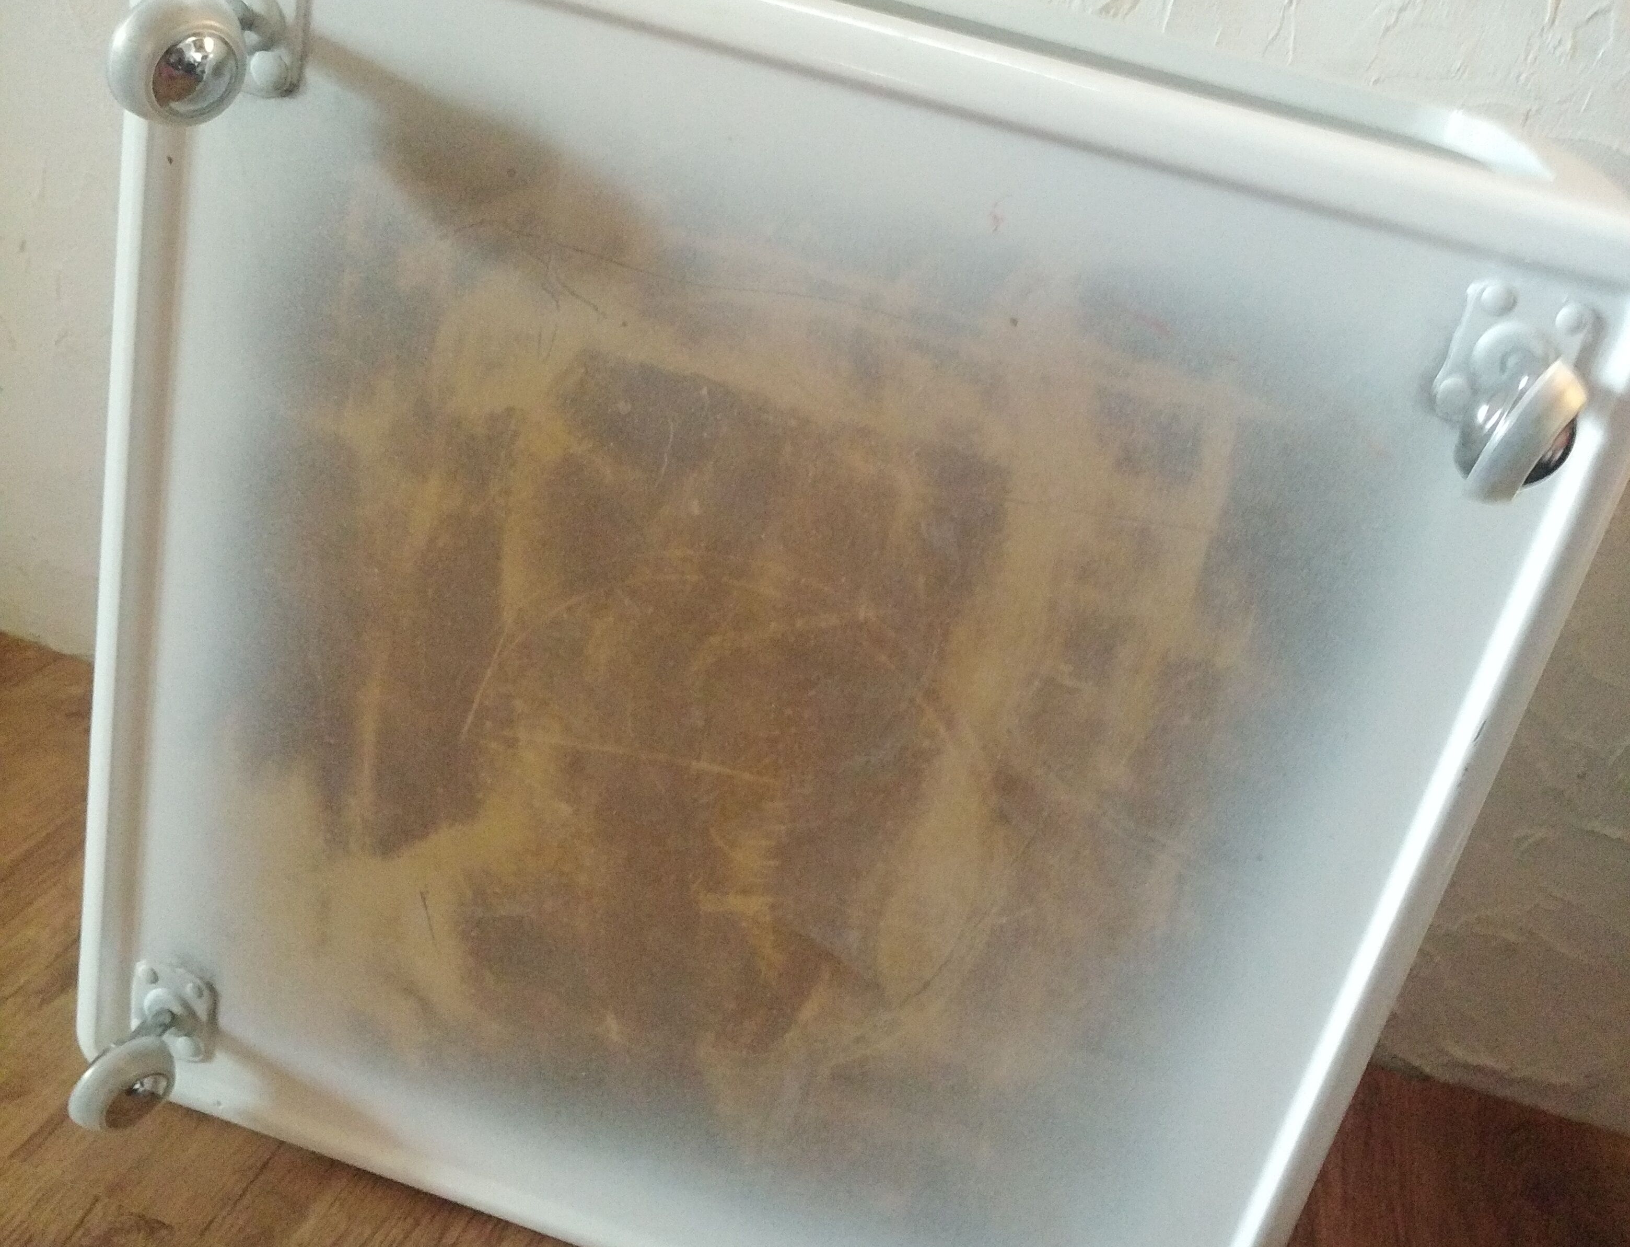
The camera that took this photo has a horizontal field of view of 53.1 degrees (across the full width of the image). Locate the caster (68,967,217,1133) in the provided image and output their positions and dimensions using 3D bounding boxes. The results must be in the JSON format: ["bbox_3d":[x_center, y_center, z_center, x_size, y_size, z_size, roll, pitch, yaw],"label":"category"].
[{"bbox_3d":[-0.268,0.171,0.643,0.034,0.053,0.048,17,23,7],"label":"caster"}]

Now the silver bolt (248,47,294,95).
[{"bbox_3d":[-0.171,-0.172,0.513,0.011,0.011,0.005,17,23,7],"label":"silver bolt"}]

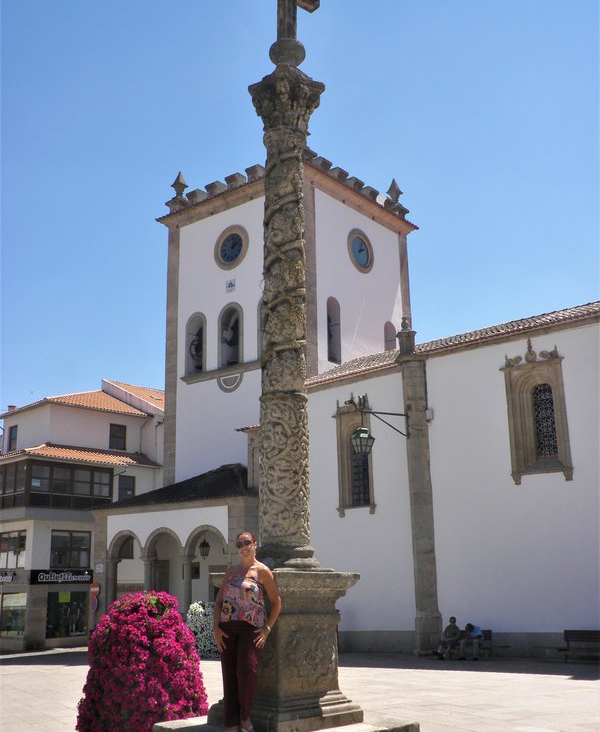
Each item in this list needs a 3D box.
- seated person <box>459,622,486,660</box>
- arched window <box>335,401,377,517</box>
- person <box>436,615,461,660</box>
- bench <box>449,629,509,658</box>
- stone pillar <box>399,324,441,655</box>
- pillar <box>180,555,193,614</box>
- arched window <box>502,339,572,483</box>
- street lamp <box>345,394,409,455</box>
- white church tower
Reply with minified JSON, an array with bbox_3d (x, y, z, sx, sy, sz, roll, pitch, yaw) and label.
[{"bbox_3d":[4.873,7.796,23.499,0.550,1.070,0.800,-14,-19,41],"label":"seated person"},{"bbox_3d":[1.861,2.987,28.560,1.780,3.967,0.400,-14,-19,41],"label":"arched window"},{"bbox_3d":[4.379,7.828,23.919,0.550,1.220,0.850,-14,-19,41],"label":"person"},{"bbox_3d":[4.913,7.993,23.793,1.900,0.820,0.620,-14,-19,41],"label":"bench"},{"bbox_3d":[3.640,3.600,26.308,0.780,10.609,0.720,-14,-19,41],"label":"stone pillar"},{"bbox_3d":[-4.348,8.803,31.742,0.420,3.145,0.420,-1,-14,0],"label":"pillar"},{"bbox_3d":[6.818,1.239,24.264,1.900,4.184,0.400,-14,-19,41],"label":"arched window"},{"bbox_3d":[2.563,1.915,26.235,2.300,1.835,0.650,8,-17,-32],"label":"street lamp"},{"bbox_3d":[-0.289,1.315,40.453,9.300,22.370,9.300,-12,-18,38],"label":"white church tower"}]

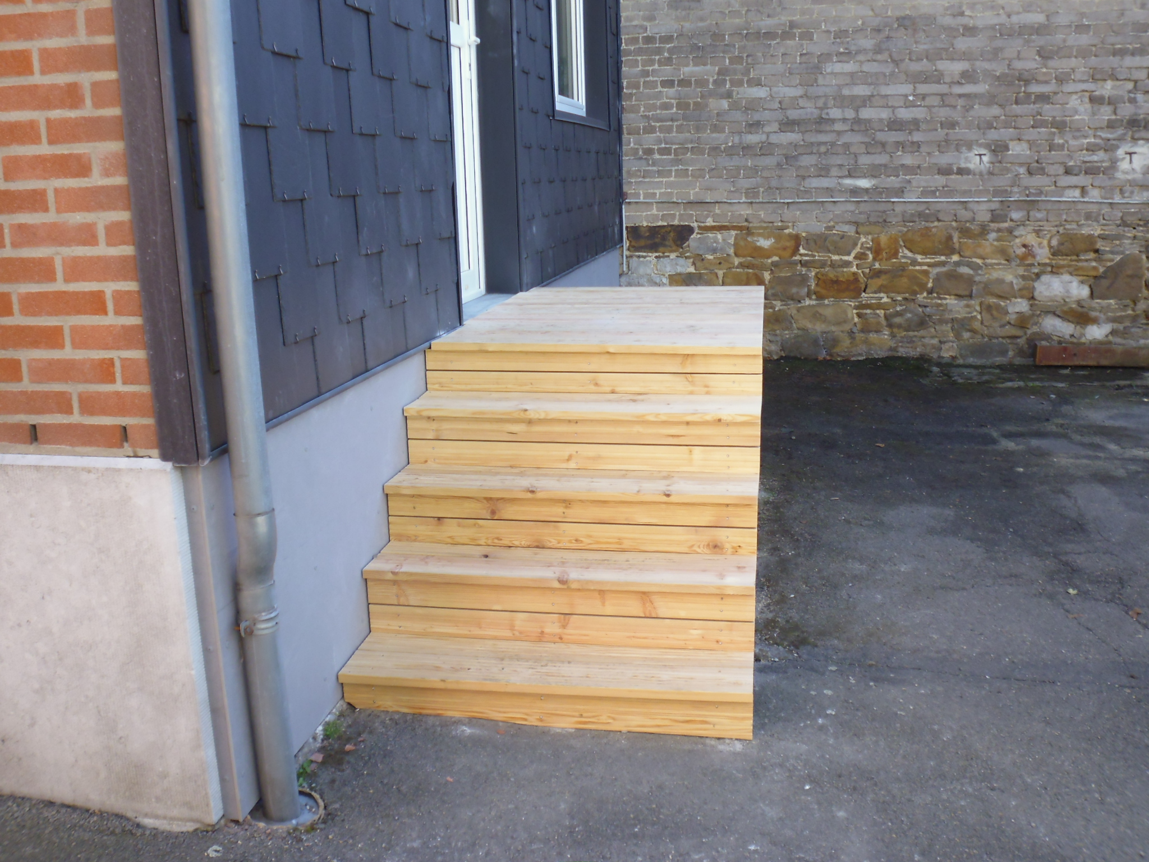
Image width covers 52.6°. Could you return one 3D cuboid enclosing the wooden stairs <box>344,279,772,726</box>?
[{"bbox_3d":[0.130,0.049,4.233,1.084,0.878,2.782,1,13,9],"label":"wooden stairs"}]

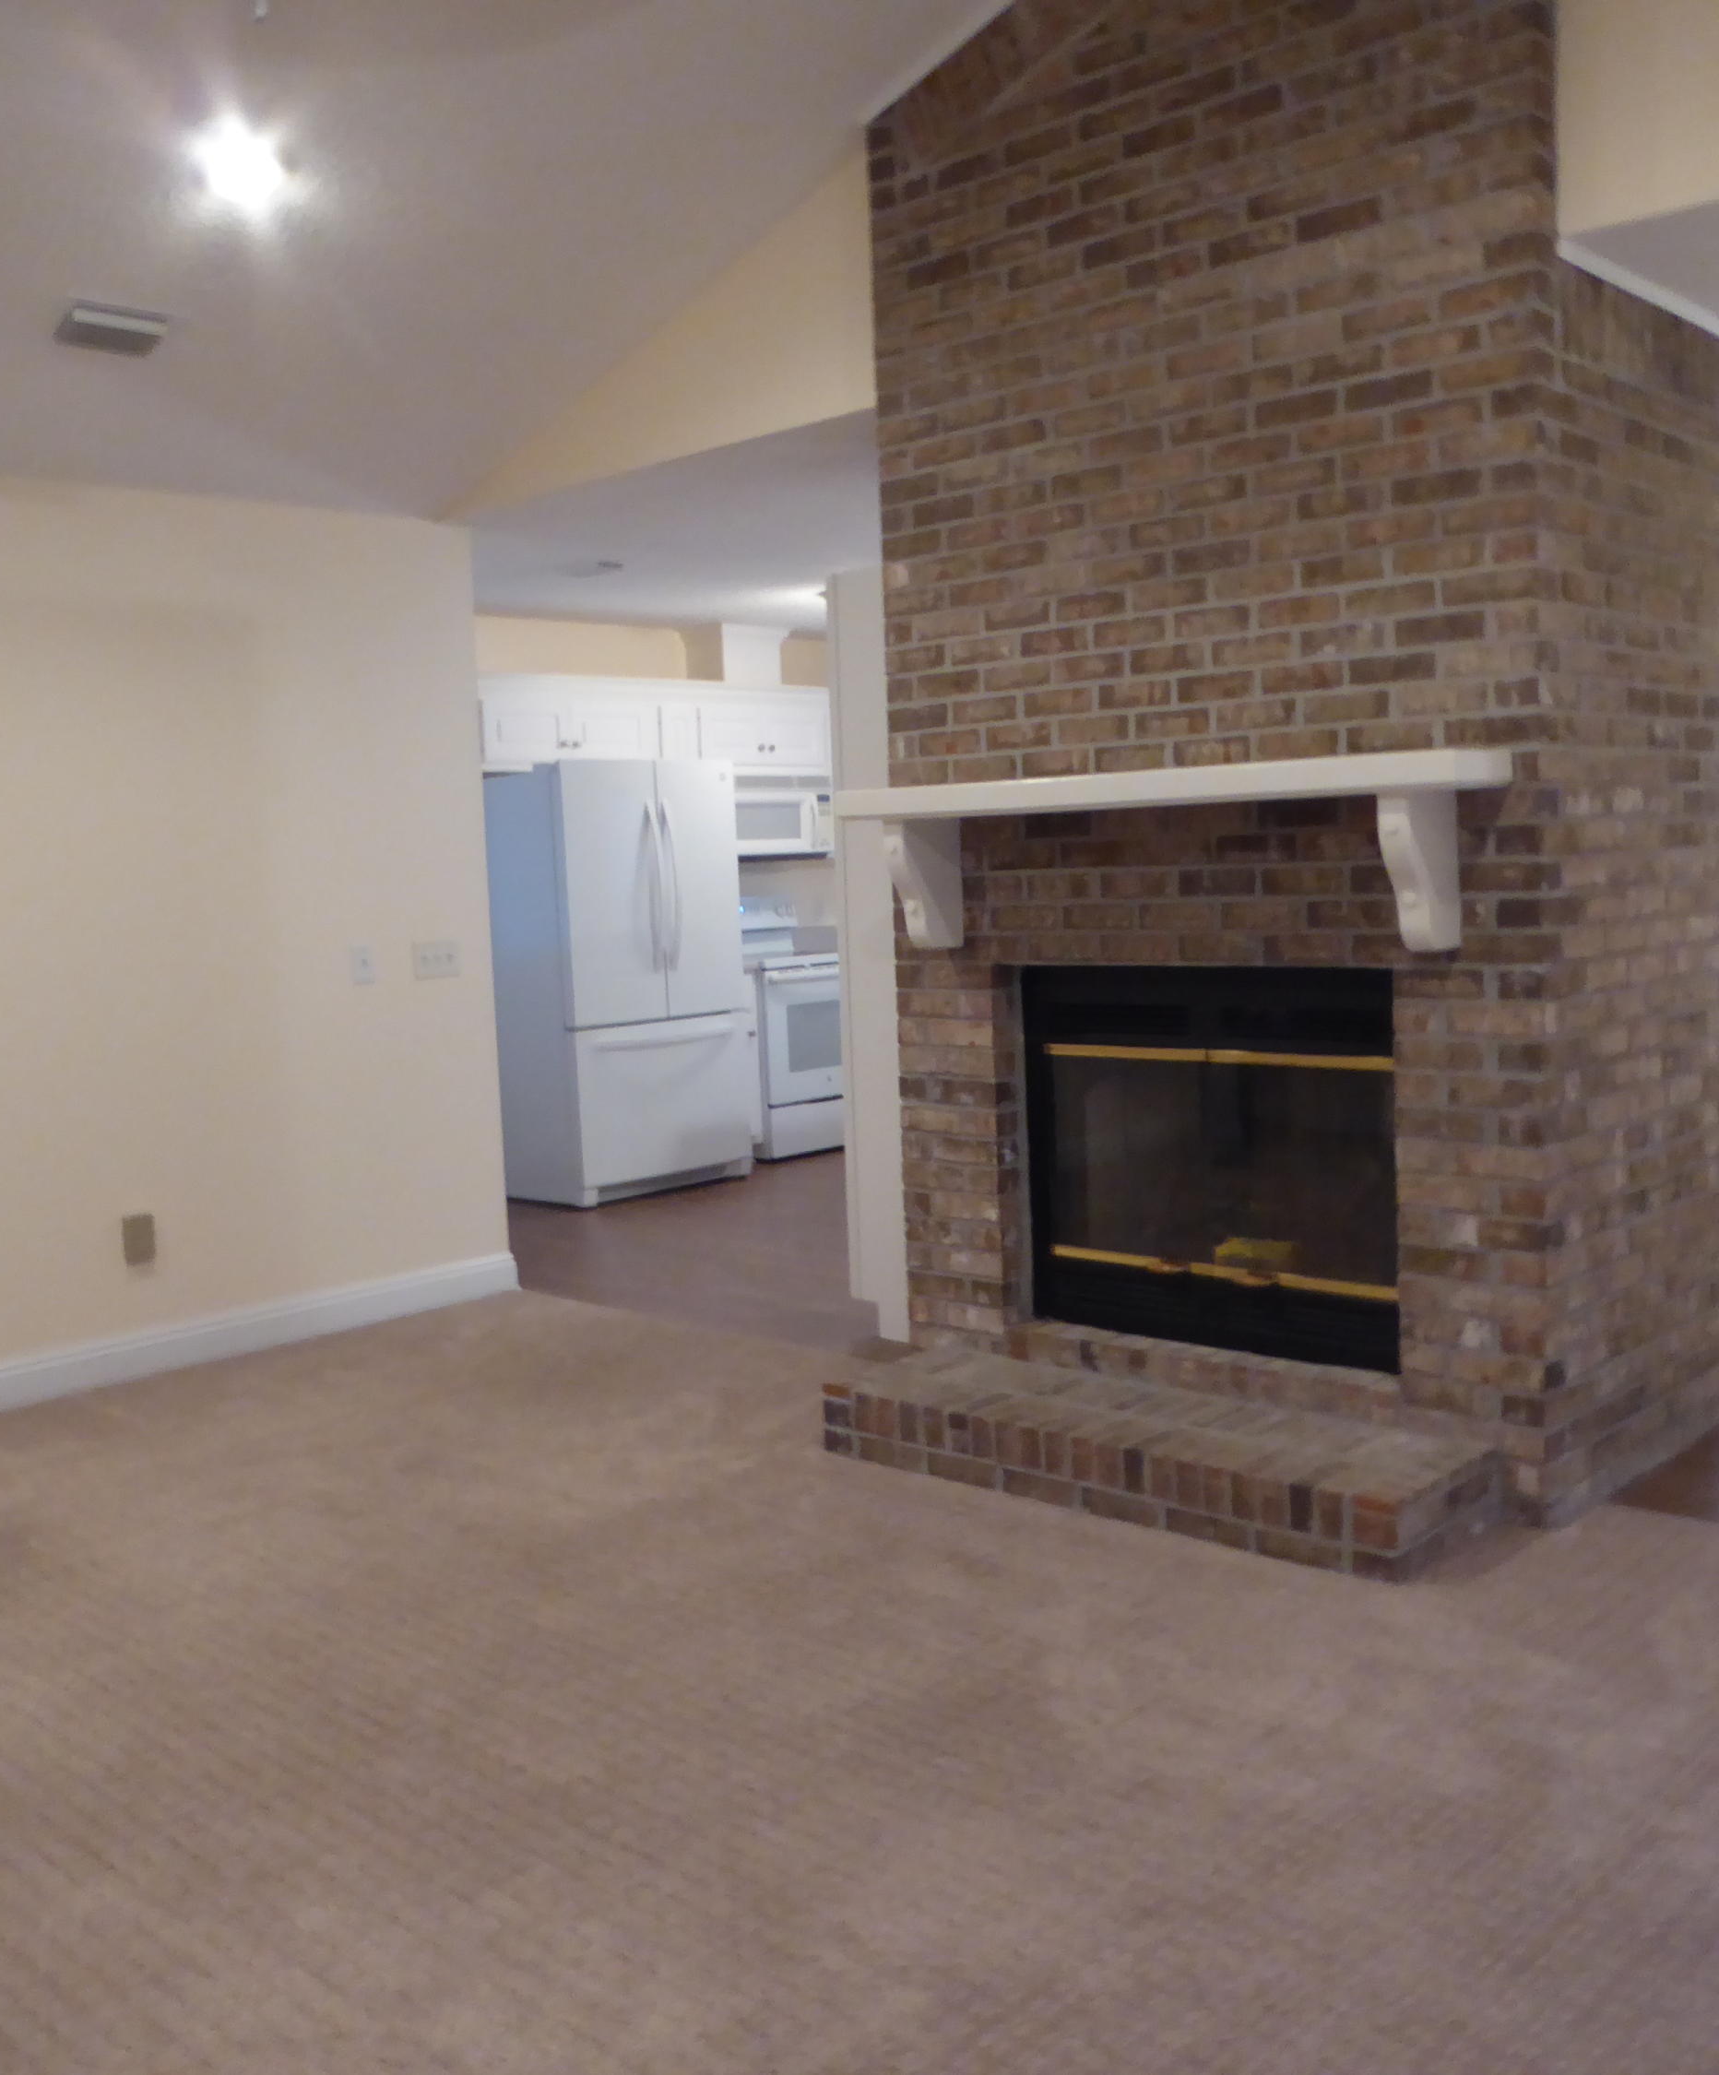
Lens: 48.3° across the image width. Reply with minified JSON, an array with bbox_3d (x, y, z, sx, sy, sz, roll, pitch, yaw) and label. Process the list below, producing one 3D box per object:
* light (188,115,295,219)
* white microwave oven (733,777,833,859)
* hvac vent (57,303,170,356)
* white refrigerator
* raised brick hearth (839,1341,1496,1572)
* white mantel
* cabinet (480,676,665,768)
[{"bbox_3d":[-1.315,-1.854,4.087,0.190,0.040,0.190,-26,-12,41],"label":"light"},{"bbox_3d":[-0.529,-1.048,9.083,0.410,0.380,0.765,3,7,42],"label":"white microwave oven"},{"bbox_3d":[-1.741,-1.641,4.467,0.160,0.025,0.250,-26,-12,41],"label":"hvac vent"},{"bbox_3d":[-1.089,-0.258,8.174,0.820,1.777,0.925,3,7,42],"label":"white refrigerator"},{"bbox_3d":[0.594,0.867,4.085,1.417,0.160,0.430,3,7,42],"label":"raised brick hearth"},{"bbox_3d":[0.597,-0.366,4.060,1.510,0.377,0.250,3,7,42],"label":"white mantel"},{"bbox_3d":[-1.319,-1.331,8.235,0.345,0.380,0.970,3,7,42],"label":"cabinet"}]

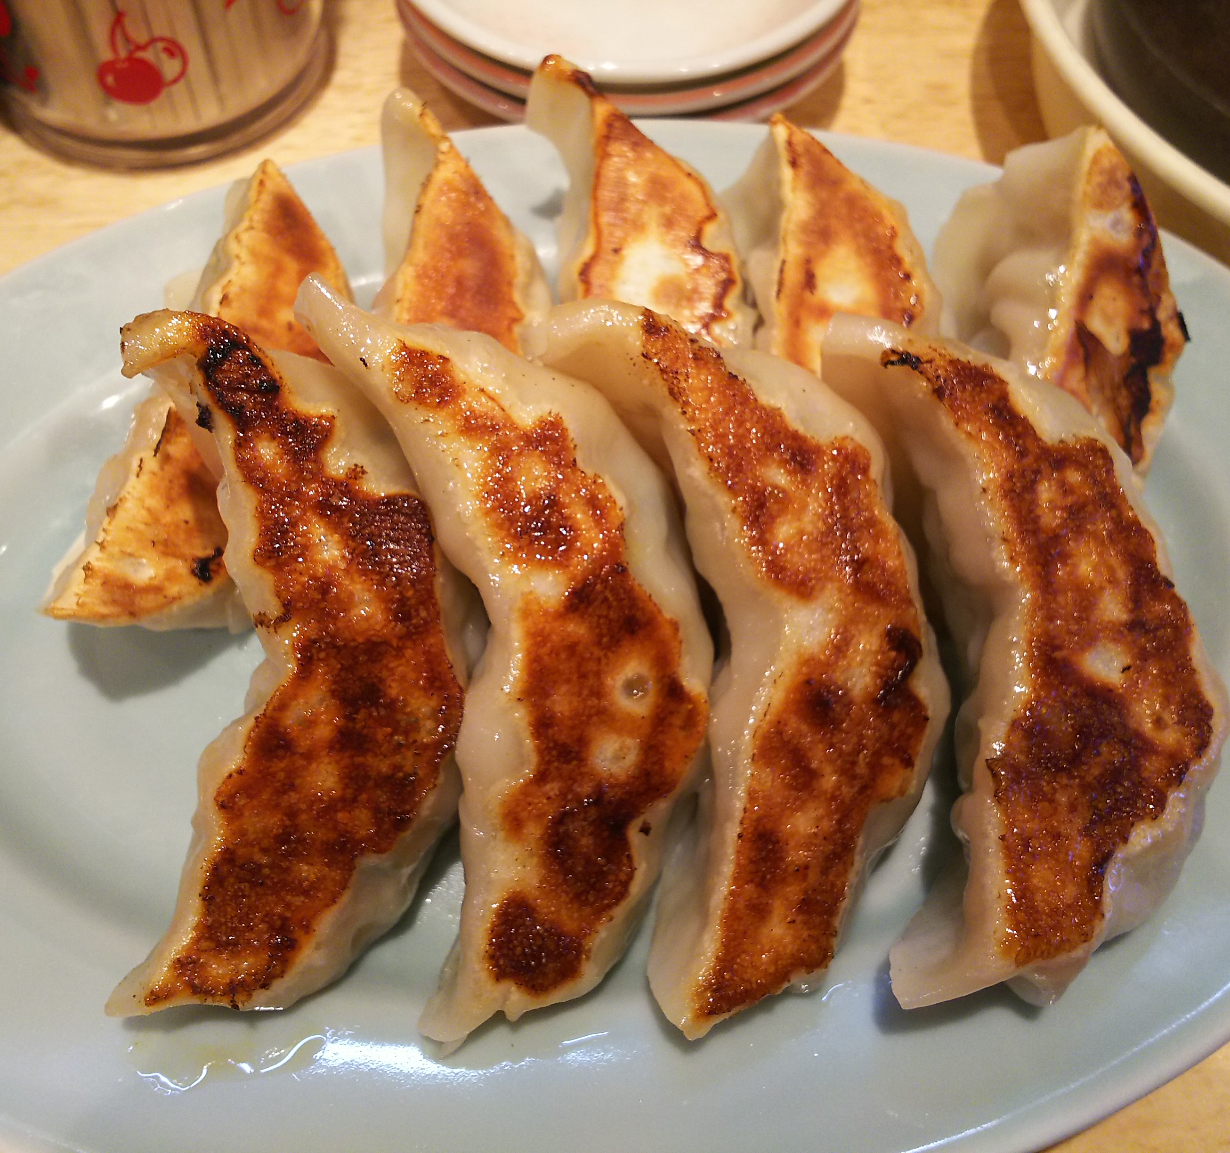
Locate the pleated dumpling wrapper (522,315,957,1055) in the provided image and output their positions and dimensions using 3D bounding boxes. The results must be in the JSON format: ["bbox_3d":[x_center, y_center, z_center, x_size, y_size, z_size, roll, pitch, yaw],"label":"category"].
[{"bbox_3d":[0.021,0.009,0.159,0.048,0.034,0.094,-8,71,-5],"label":"pleated dumpling wrapper"}]

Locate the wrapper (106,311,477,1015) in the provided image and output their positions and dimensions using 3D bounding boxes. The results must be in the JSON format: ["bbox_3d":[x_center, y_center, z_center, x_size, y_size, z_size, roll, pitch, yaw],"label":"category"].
[{"bbox_3d":[-0.041,0.009,0.158,0.043,0.034,0.090,-7,71,-4],"label":"wrapper"}]

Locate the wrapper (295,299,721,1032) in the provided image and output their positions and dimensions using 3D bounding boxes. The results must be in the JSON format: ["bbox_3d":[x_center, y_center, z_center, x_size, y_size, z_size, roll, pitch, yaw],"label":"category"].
[{"bbox_3d":[-0.010,0.007,0.159,0.046,0.034,0.099,-10,72,-6],"label":"wrapper"}]

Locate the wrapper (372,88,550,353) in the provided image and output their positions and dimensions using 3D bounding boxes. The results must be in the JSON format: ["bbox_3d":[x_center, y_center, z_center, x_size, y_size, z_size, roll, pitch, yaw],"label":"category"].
[{"bbox_3d":[-0.030,-0.037,0.190,0.044,0.034,0.088,4,65,3],"label":"wrapper"}]

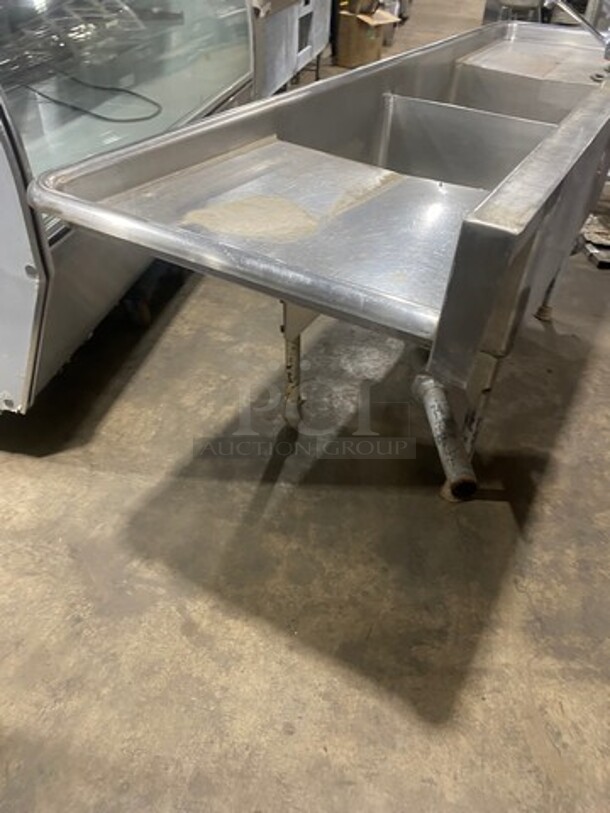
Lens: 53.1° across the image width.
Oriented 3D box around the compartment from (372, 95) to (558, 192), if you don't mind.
[{"bbox_3d":[0.324,-0.502,1.510,0.594,0.361,0.558,23,43,21],"label":"compartment"}]

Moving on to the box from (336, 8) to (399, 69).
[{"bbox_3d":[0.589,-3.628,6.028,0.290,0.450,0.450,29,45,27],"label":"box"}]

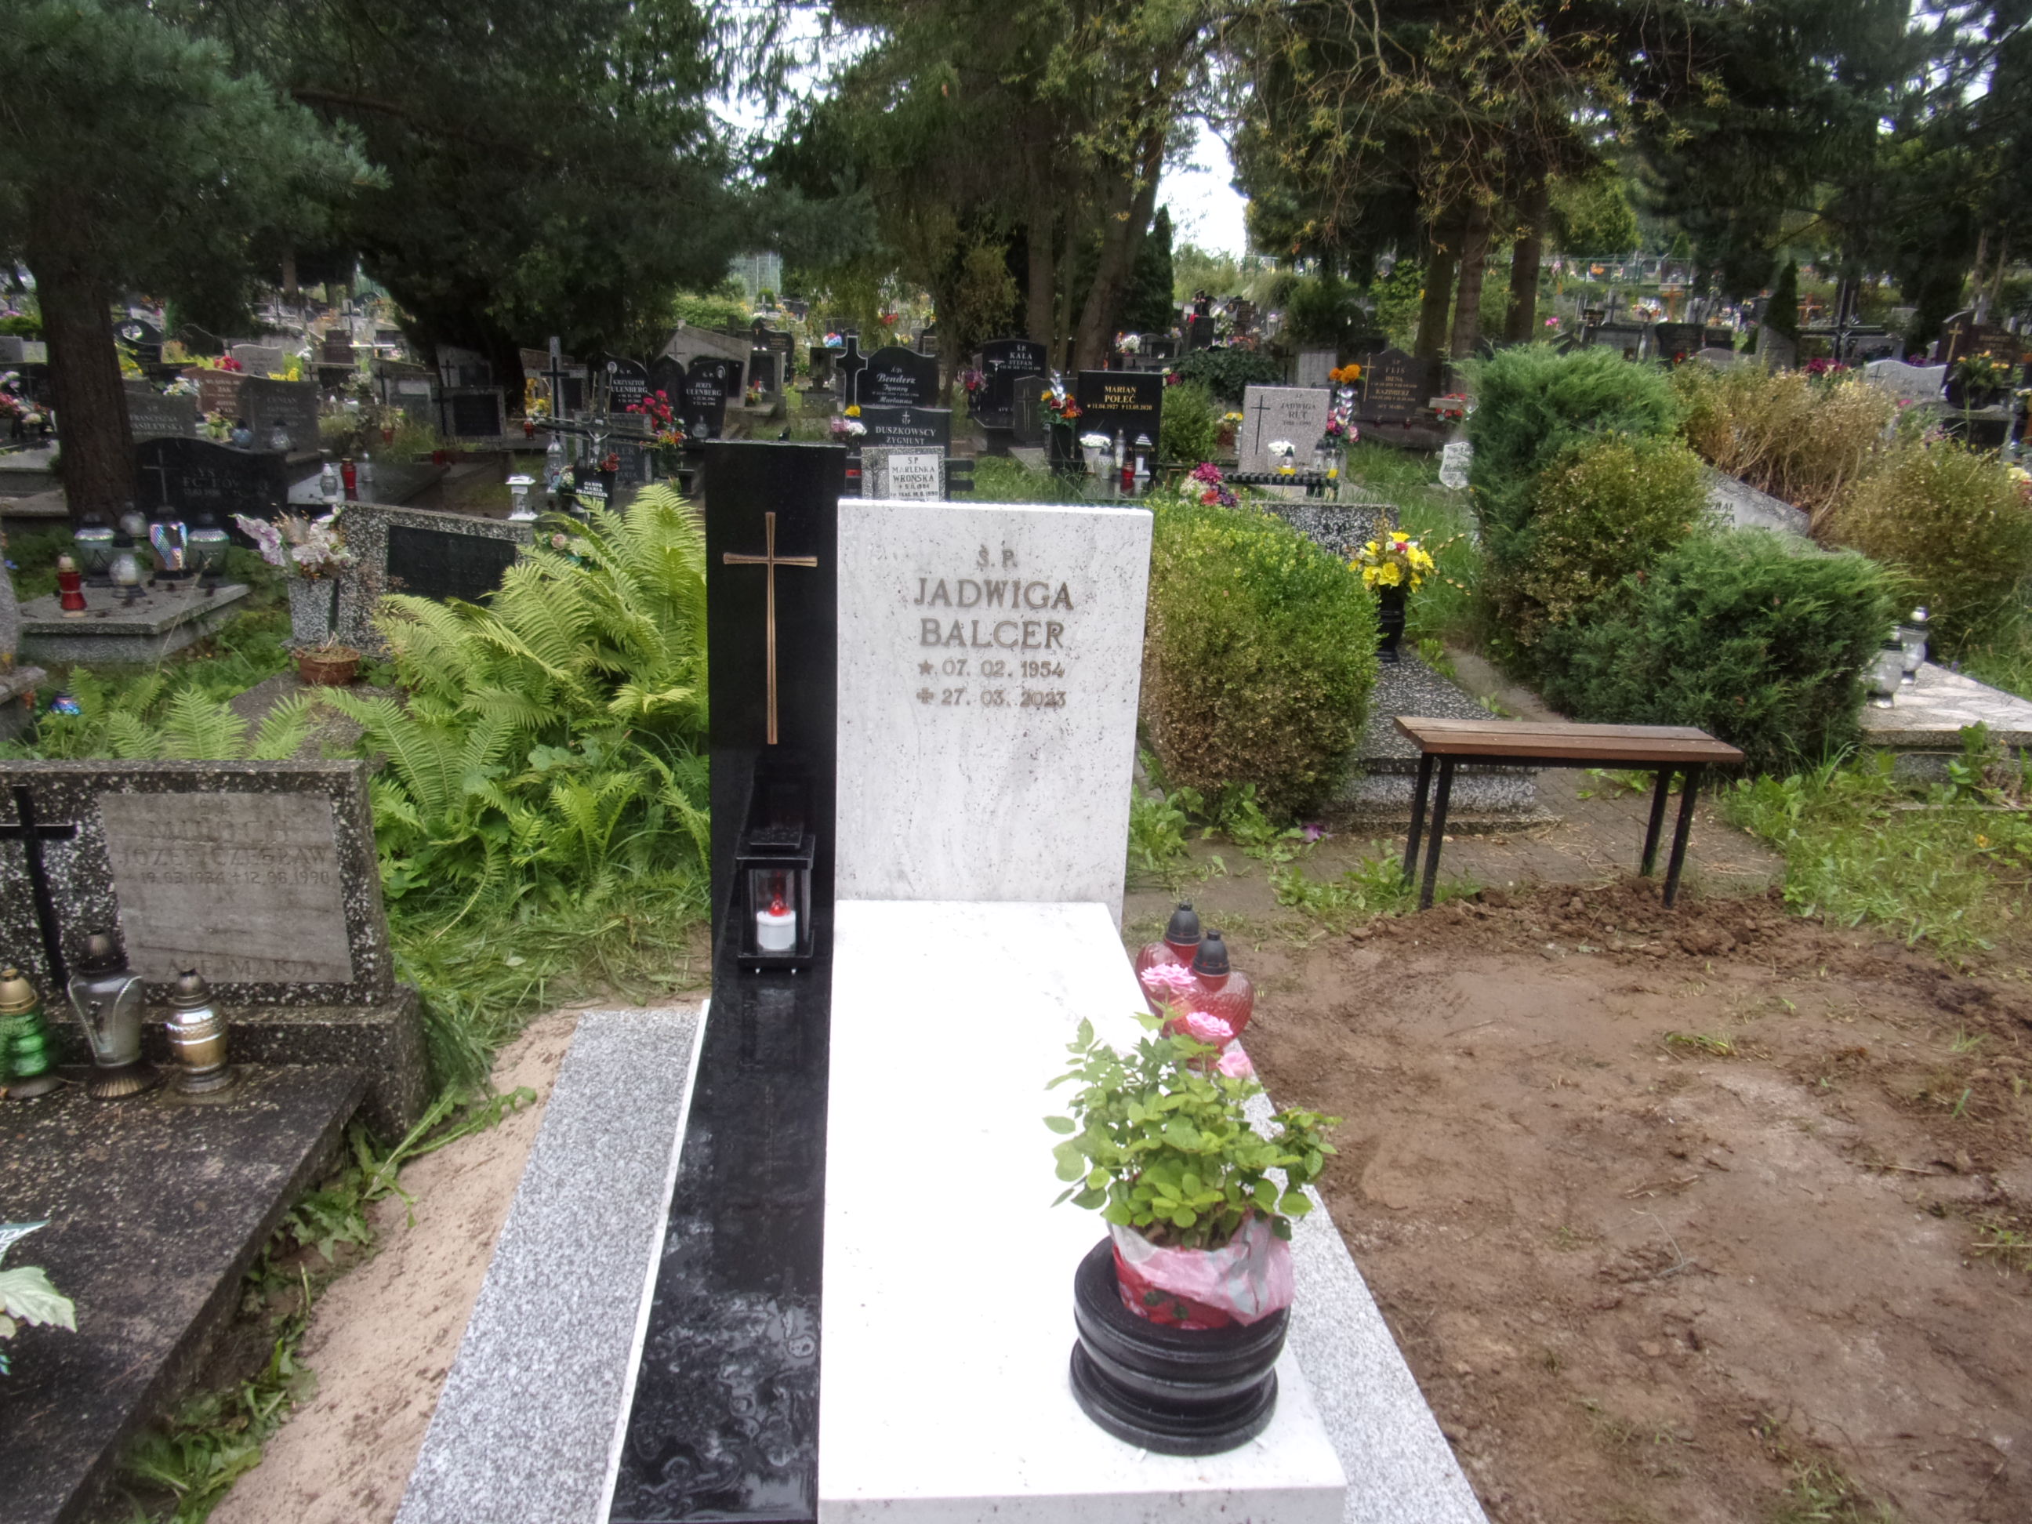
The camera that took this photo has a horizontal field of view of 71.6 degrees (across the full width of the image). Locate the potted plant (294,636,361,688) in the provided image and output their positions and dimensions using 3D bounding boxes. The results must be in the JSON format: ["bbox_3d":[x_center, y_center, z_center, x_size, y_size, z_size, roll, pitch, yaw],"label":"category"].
[{"bbox_3d":[-2.247,-0.334,4.600,0.205,0.140,0.205,1,19,-7],"label":"potted plant"}]

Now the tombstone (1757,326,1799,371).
[{"bbox_3d":[9.185,-4.971,17.000,0.470,0.600,0.140,1,18,-4],"label":"tombstone"}]

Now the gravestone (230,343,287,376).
[{"bbox_3d":[-8.331,-4.392,15.500,0.570,0.470,0.140,0,18,-9],"label":"gravestone"}]

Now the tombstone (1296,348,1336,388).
[{"bbox_3d":[3.419,-4.271,16.000,0.390,0.720,0.100,1,17,-8],"label":"tombstone"}]

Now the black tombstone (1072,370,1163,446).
[{"bbox_3d":[0.787,-2.582,10.700,0.606,0.720,0.080,1,17,-9],"label":"black tombstone"}]

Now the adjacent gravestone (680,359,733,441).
[{"bbox_3d":[-2.483,-2.903,11.300,0.360,0.640,0.080,1,19,-7],"label":"adjacent gravestone"}]

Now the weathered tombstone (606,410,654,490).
[{"bbox_3d":[-2.643,-2.092,9.400,0.460,0.510,0.140,1,18,-6],"label":"weathered tombstone"}]

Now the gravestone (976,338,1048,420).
[{"bbox_3d":[-0.014,-3.407,12.600,0.600,0.720,0.100,1,19,-7],"label":"gravestone"}]

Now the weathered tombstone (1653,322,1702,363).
[{"bbox_3d":[8.007,-5.009,17.000,0.570,0.530,0.140,1,18,-4],"label":"weathered tombstone"}]

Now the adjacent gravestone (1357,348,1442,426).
[{"bbox_3d":[4.073,-4.006,15.000,0.820,0.740,0.120,1,19,-7],"label":"adjacent gravestone"}]

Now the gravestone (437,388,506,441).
[{"bbox_3d":[-4.638,-2.961,12.000,0.560,0.450,0.140,0,18,-7],"label":"gravestone"}]

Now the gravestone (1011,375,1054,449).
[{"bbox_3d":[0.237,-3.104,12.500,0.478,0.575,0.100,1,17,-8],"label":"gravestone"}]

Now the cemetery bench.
[{"bbox_3d":[1.530,0.147,4.017,0.885,0.465,0.261,2,18,-3],"label":"cemetery bench"}]

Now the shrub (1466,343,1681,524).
[{"bbox_3d":[3.019,-1.597,7.600,1.050,1.220,1.000,1,18,-5],"label":"shrub"}]

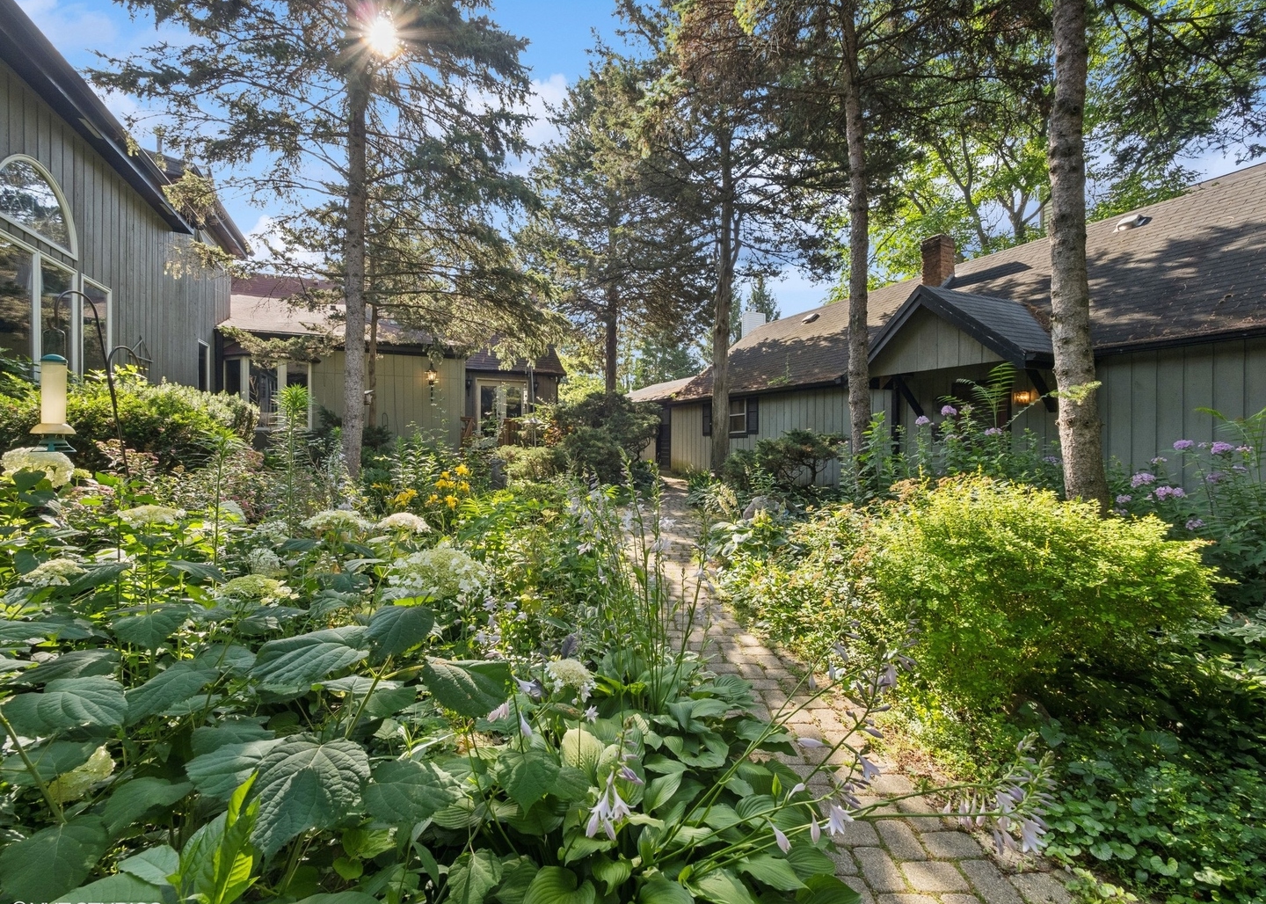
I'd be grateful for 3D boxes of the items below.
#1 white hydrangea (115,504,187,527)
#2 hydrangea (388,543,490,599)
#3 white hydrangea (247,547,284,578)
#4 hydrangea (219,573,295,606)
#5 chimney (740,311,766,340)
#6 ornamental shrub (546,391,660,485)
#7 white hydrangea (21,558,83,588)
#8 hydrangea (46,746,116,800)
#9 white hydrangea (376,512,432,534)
[{"bbox_3d":[-1.648,0.225,1.750,0.170,0.080,0.170,-1,1,-43],"label":"white hydrangea"},{"bbox_3d":[-0.410,0.249,1.080,0.200,0.110,0.190,0,1,-21],"label":"hydrangea"},{"bbox_3d":[-1.399,0.431,1.950,0.125,0.110,0.125,-1,1,-36],"label":"white hydrangea"},{"bbox_3d":[-0.956,0.348,1.300,0.160,0.085,0.160,-1,1,-36],"label":"hydrangea"},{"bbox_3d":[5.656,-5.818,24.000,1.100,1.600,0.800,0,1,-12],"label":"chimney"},{"bbox_3d":[-0.825,-0.365,14.000,2.900,2.500,2.600,0,1,0],"label":"ornamental shrub"},{"bbox_3d":[-2.099,0.434,1.850,0.150,0.100,0.150,1,1,41],"label":"white hydrangea"},{"bbox_3d":[-1.083,0.627,1.000,0.120,0.110,0.130,1,1,42],"label":"hydrangea"},{"bbox_3d":[-0.807,0.249,1.800,0.175,0.075,0.170,0,1,-24],"label":"white hydrangea"}]

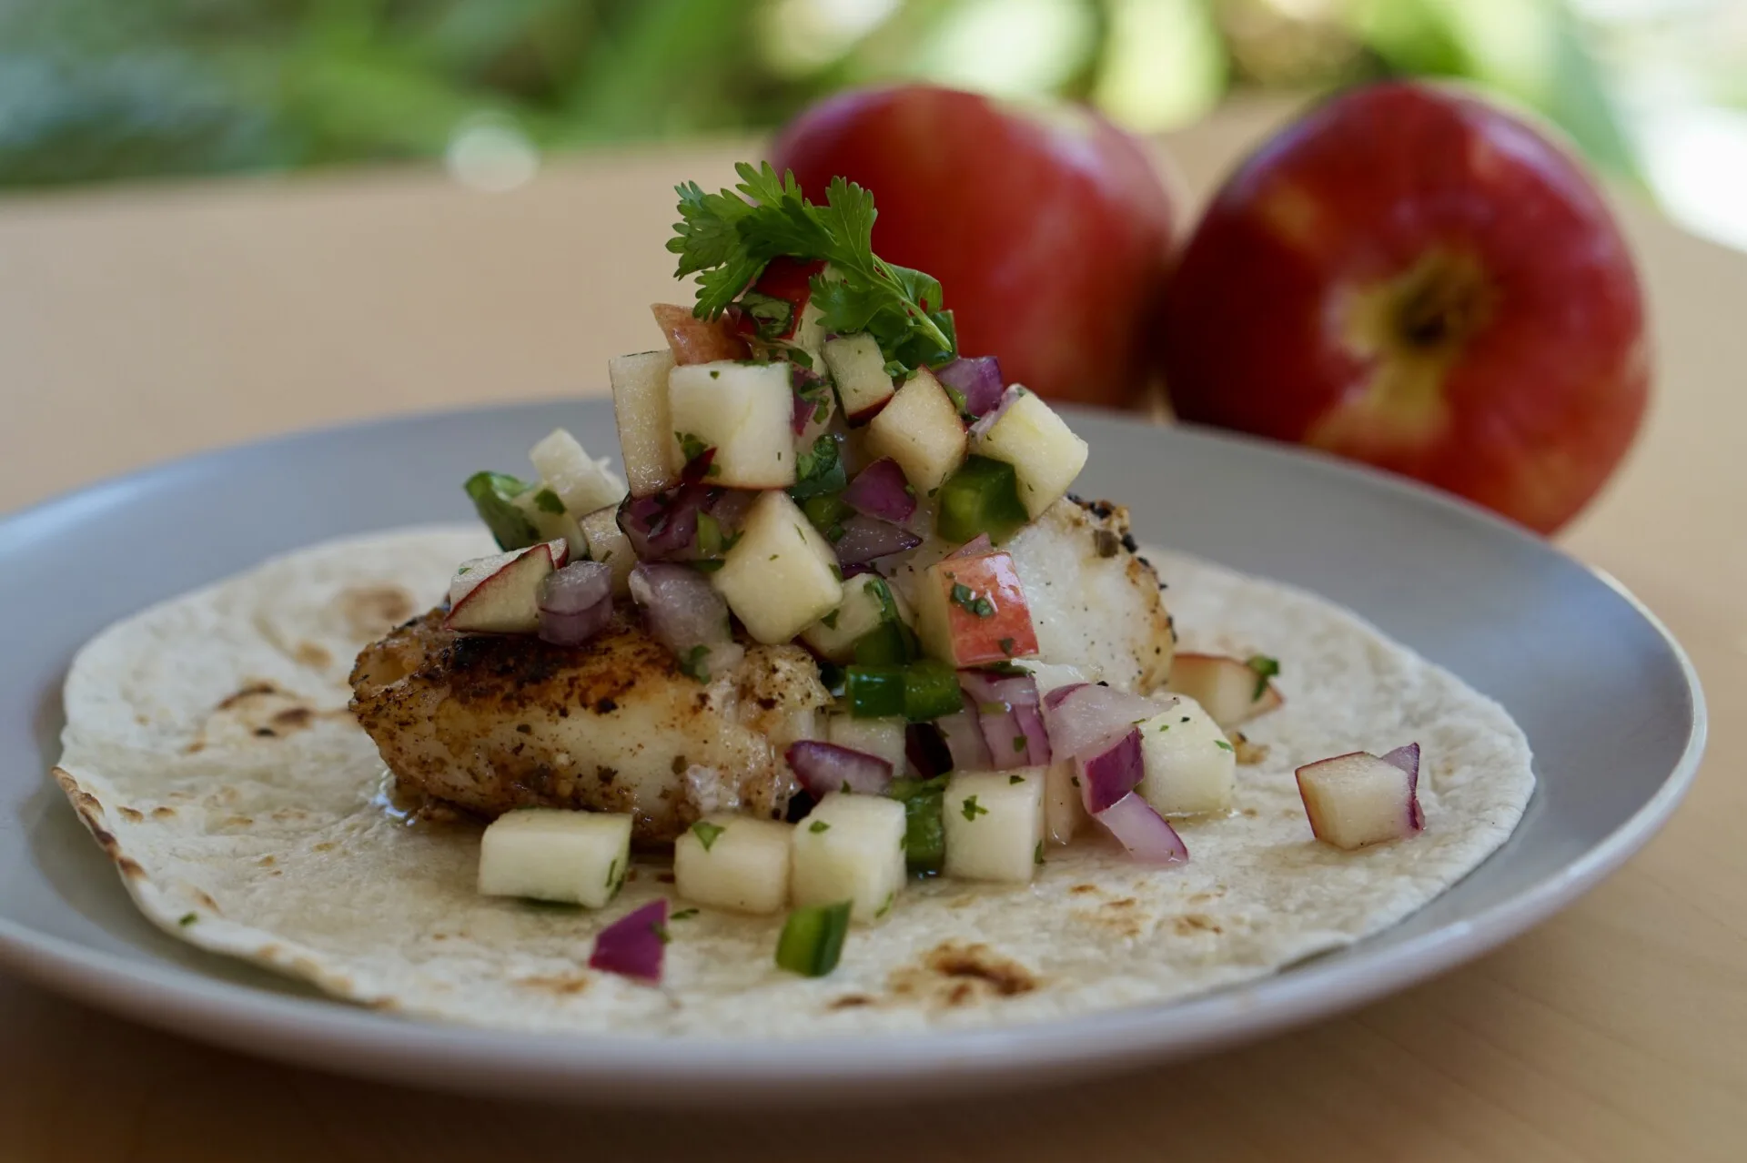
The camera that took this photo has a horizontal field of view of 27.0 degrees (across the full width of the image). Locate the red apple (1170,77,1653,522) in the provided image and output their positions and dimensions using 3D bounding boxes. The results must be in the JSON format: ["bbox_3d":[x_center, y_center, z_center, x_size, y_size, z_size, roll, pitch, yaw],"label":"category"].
[{"bbox_3d":[0.087,-0.041,0.589,0.078,0.078,0.070,2,4,4],"label":"red apple"}]

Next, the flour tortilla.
[{"bbox_3d":[-0.012,0.020,0.502,0.200,0.012,0.200,1,19,0],"label":"flour tortilla"}]

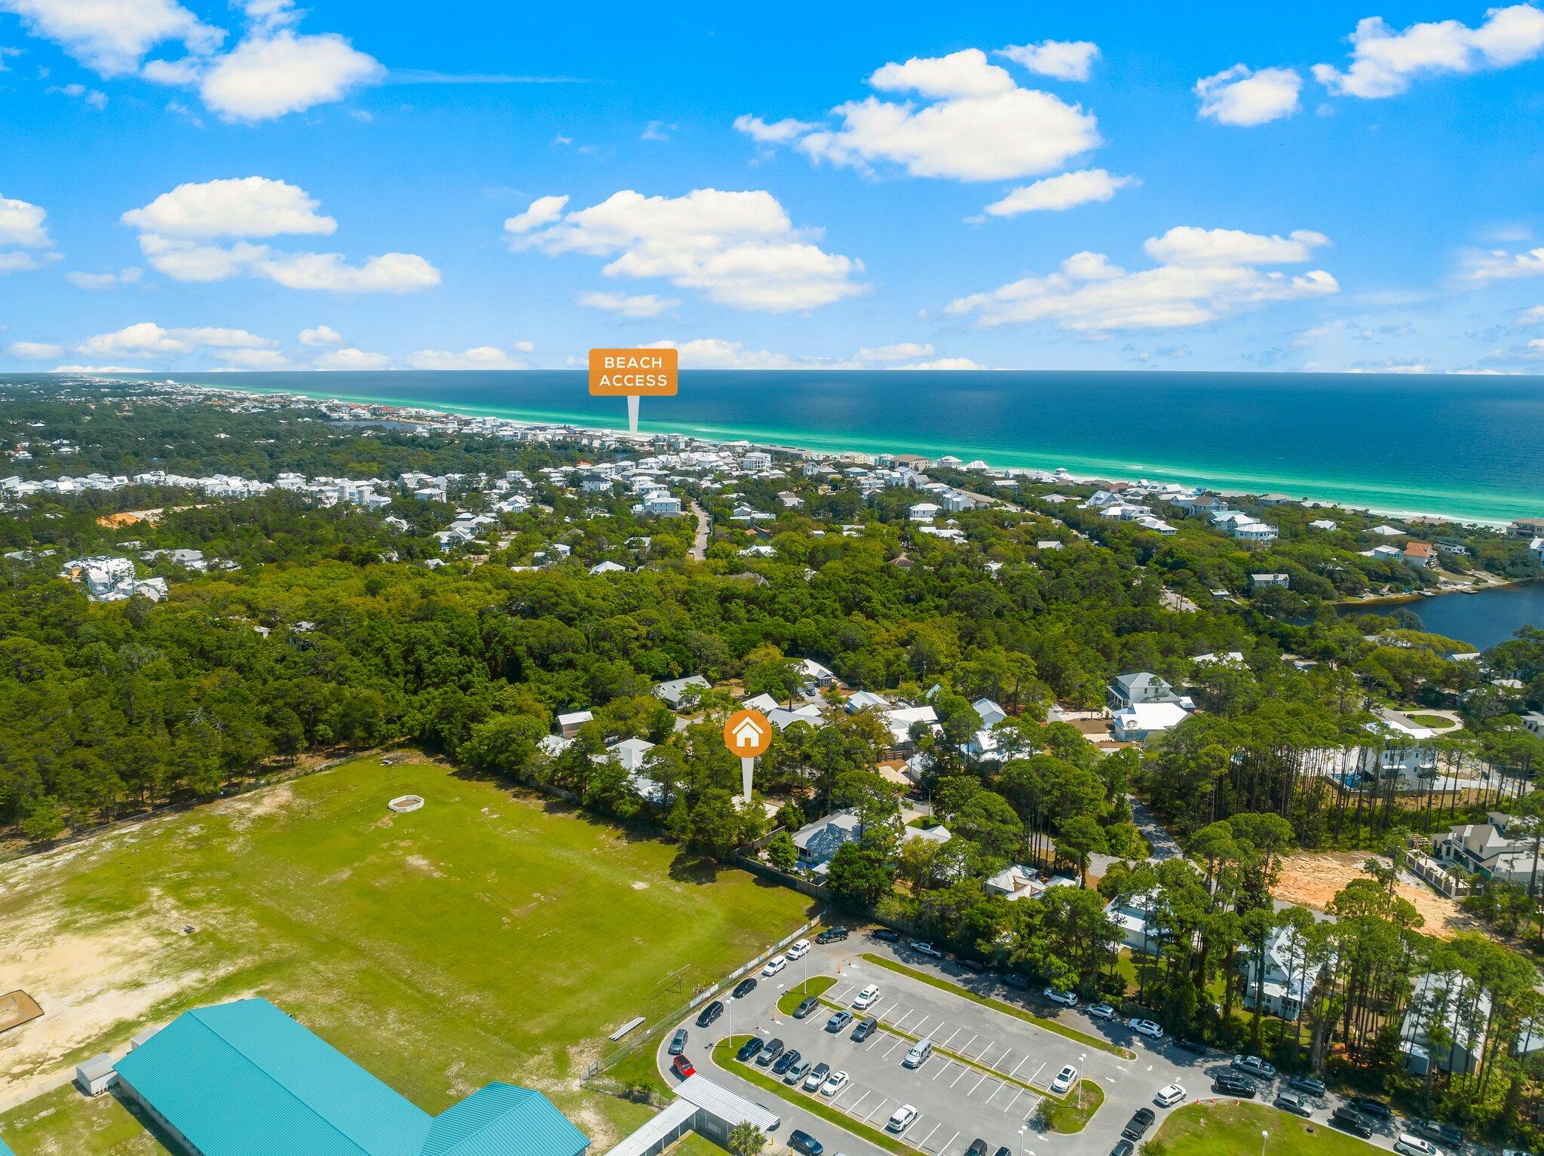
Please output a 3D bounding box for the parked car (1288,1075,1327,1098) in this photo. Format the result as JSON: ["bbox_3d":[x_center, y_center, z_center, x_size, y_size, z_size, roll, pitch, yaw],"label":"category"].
[{"bbox_3d":[75.250,71.020,150.250,4.800,1.740,1.930,8,14,36],"label":"parked car"}]

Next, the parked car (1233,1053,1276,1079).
[{"bbox_3d":[69.350,70.180,154.030,5.750,1.900,2.000,9,14,37],"label":"parked car"}]

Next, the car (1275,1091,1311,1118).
[{"bbox_3d":[71.340,71.790,146.250,4.700,1.800,1.920,7,13,32],"label":"car"}]

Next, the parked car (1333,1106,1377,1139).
[{"bbox_3d":[77.510,72.470,142.680,4.750,1.860,1.900,7,13,32],"label":"parked car"}]

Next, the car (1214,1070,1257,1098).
[{"bbox_3d":[65.080,71.030,150.020,4.850,1.800,1.920,3,12,17],"label":"car"}]

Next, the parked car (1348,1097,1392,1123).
[{"bbox_3d":[81.640,71.940,145.670,4.850,1.720,1.940,9,14,37],"label":"parked car"}]

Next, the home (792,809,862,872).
[{"bbox_3d":[13.870,53.980,224.500,12.200,5.900,17.000,9,14,38],"label":"home"}]

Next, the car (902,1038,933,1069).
[{"bbox_3d":[21.610,69.620,157.070,1.970,1.800,5.000,9,15,39],"label":"car"}]

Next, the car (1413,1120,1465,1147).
[{"bbox_3d":[87.420,72.850,140.650,5.800,1.920,2.020,10,15,41],"label":"car"}]

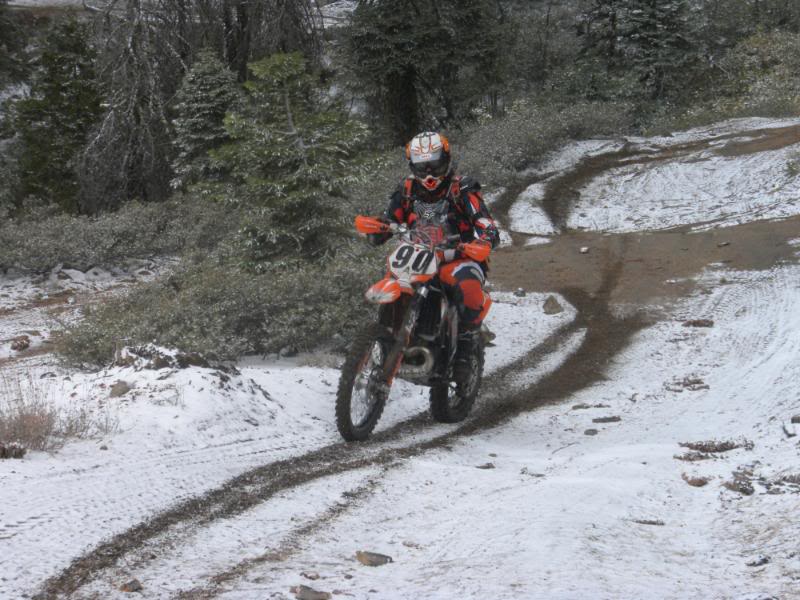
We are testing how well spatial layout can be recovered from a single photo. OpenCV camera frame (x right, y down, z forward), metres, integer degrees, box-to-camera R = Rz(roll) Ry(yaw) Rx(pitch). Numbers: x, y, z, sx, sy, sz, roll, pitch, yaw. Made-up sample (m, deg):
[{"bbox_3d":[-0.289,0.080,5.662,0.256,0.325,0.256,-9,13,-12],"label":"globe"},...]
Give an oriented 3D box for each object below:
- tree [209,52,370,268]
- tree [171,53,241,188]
[{"bbox_3d":[-1.171,-1.426,24.500,1.700,2.400,1.700,0,3,0],"label":"tree"},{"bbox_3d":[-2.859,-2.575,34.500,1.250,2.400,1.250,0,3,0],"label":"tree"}]

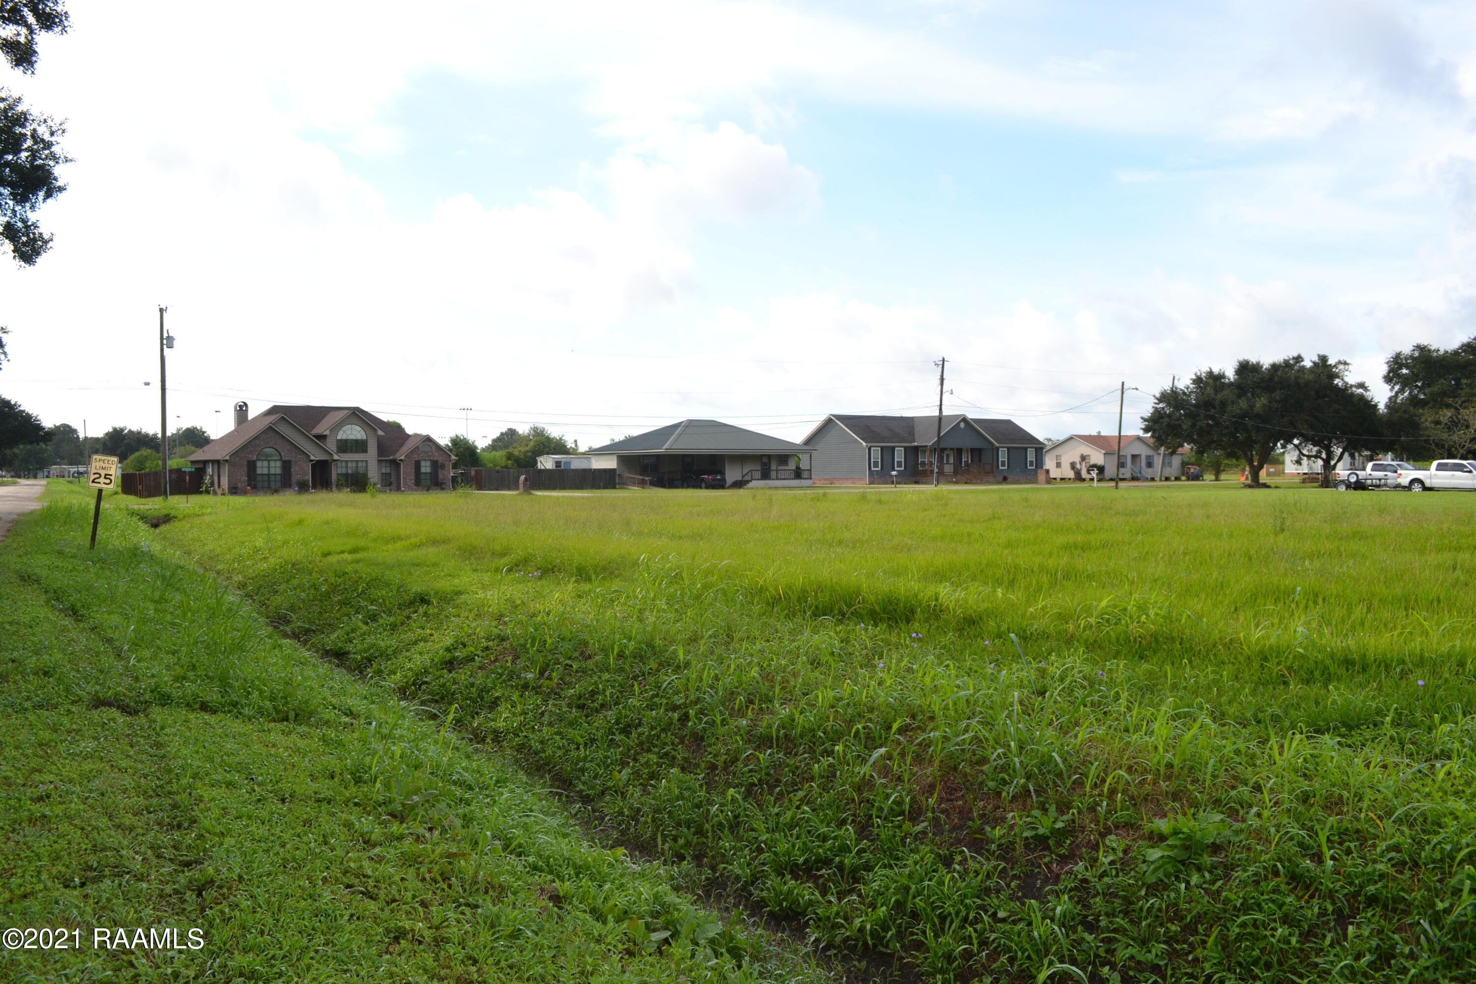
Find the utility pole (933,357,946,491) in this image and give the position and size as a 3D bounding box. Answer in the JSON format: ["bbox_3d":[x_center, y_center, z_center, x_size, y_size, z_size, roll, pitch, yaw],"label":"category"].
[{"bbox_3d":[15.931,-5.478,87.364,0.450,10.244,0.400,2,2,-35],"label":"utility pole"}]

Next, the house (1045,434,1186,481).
[{"bbox_3d":[42.772,-3.918,125.529,14.600,4.850,8.100,-1,2,-35],"label":"house"}]

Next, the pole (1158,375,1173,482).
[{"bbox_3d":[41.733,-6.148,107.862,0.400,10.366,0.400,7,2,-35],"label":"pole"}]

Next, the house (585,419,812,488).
[{"bbox_3d":[-3.029,-3.223,92.862,14.900,5.600,12.400,-1,2,-35],"label":"house"}]

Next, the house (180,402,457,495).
[{"bbox_3d":[-32.091,-3.439,84.797,16.300,6.800,15.000,-1,2,-35],"label":"house"}]

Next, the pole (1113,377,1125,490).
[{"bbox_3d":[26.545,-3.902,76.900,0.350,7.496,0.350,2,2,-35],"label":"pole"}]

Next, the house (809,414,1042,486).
[{"bbox_3d":[17.848,-4.022,105.660,23.500,6.350,9.500,-1,2,-35],"label":"house"}]

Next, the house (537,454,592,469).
[{"bbox_3d":[-16.483,-2.346,112.539,6.800,2.750,3.800,-1,2,-35],"label":"house"}]

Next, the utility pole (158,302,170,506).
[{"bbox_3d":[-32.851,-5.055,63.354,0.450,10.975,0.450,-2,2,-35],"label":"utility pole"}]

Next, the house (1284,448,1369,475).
[{"bbox_3d":[81.833,-4.652,150.235,14.000,4.750,7.800,-1,2,-35],"label":"house"}]

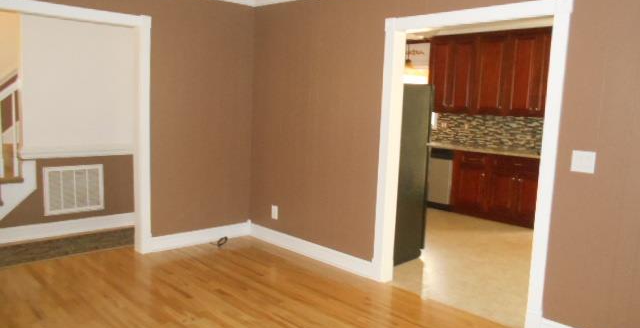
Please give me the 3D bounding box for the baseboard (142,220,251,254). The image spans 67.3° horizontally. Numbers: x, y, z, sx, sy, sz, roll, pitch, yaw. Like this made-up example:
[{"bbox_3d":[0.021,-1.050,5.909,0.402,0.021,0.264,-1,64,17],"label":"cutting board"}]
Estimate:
[{"bbox_3d":[-1.181,0.723,4.768,1.149,0.148,0.020,-4,9,-41],"label":"baseboard"}]

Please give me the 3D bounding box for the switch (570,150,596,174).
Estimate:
[{"bbox_3d":[1.530,-0.011,2.790,0.120,0.120,0.014,9,10,44],"label":"switch"}]

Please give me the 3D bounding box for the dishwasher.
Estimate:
[{"bbox_3d":[1.800,0.206,6.962,0.600,0.860,0.600,9,10,44],"label":"dishwasher"}]

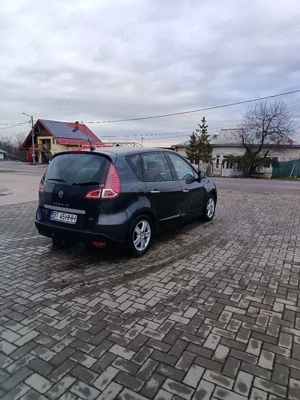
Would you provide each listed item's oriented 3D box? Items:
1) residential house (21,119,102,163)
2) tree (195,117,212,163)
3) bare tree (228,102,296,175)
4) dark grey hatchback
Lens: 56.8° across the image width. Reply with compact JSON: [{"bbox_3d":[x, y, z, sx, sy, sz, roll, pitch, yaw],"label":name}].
[{"bbox_3d":[-16.573,-10.915,54.243,10.900,7.900,11.200,7,10,33],"label":"residential house"},{"bbox_3d":[4.727,-4.859,24.500,1.750,5.000,1.750,1,9,0],"label":"tree"},{"bbox_3d":[9.127,-4.994,22.700,5.700,6.300,5.300,1,9,0],"label":"bare tree"},{"bbox_3d":[-0.082,-0.227,5.515,1.840,1.620,4.340,7,10,32],"label":"dark grey hatchback"}]

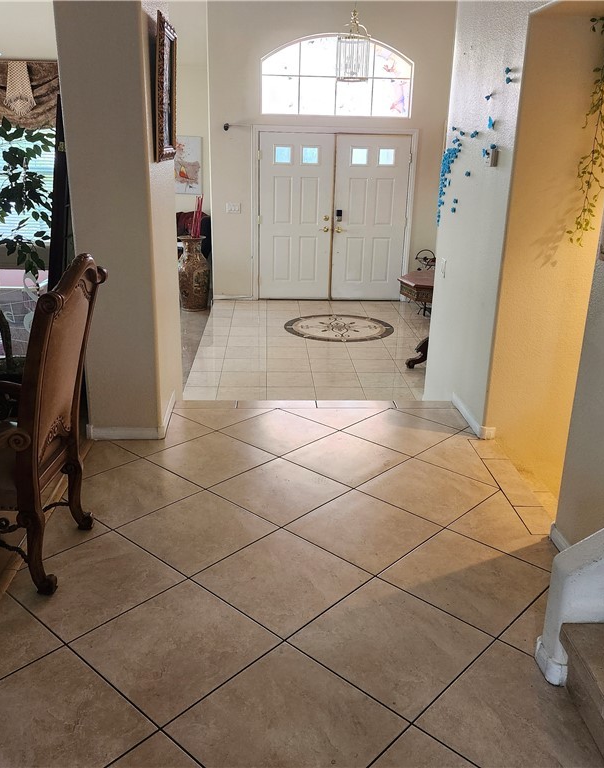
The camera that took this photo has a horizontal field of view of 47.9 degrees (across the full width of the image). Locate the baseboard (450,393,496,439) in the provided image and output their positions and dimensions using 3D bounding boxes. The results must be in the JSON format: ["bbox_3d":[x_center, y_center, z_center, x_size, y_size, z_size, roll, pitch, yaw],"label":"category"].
[{"bbox_3d":[1.052,0.183,4.209,0.090,0.080,0.625,0,19,-3],"label":"baseboard"}]

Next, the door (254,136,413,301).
[{"bbox_3d":[0.389,-2.048,8.484,1.850,2.040,0.080,0,19,-3],"label":"door"}]

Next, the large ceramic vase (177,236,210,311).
[{"bbox_3d":[-1.283,-1.296,8.017,0.400,0.860,0.400,0,19,-3],"label":"large ceramic vase"}]

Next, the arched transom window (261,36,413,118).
[{"bbox_3d":[0.415,-3.589,7.962,1.790,0.875,0.080,0,19,-3],"label":"arched transom window"}]

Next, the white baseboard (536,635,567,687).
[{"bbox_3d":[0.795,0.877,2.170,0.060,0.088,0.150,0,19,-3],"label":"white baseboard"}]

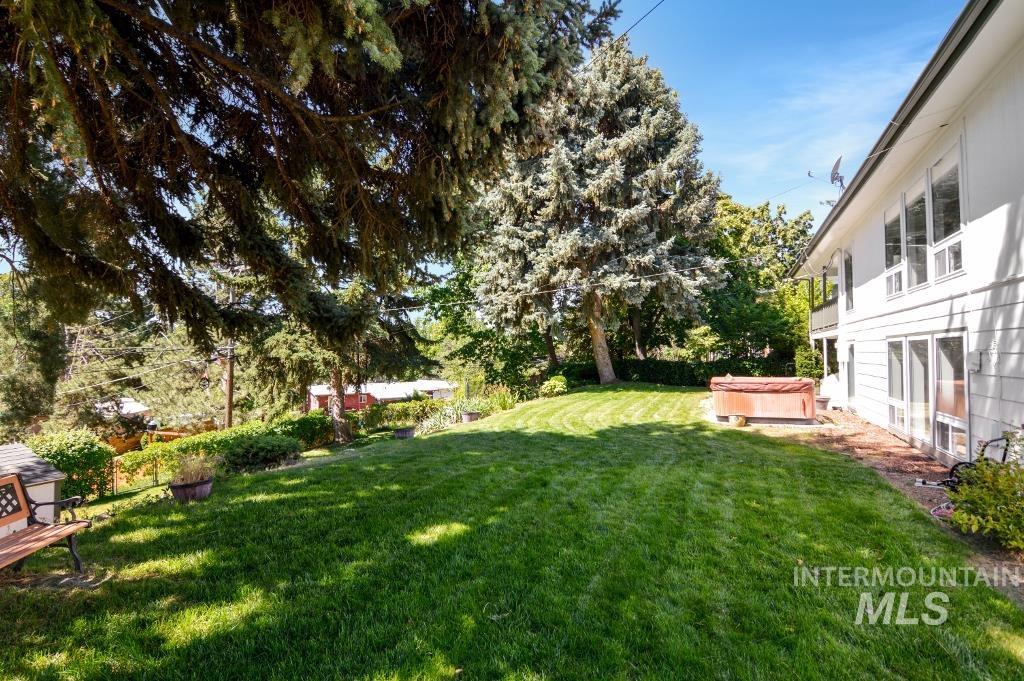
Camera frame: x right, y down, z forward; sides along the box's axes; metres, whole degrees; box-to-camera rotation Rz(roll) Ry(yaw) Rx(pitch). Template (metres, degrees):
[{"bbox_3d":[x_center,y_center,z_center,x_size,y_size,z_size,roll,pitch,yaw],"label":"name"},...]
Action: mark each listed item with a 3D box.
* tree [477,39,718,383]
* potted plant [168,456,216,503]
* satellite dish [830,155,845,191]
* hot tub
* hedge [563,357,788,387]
[{"bbox_3d":[3.850,-5.600,20.700,10.300,15.200,10.000,0,-1,26],"label":"tree"},{"bbox_3d":[-4.100,1.780,5.850,0.580,0.560,0.580,-1,-1,45],"label":"potted plant"},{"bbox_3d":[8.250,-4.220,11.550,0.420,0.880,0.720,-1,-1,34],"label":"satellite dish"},{"bbox_3d":[6.150,1.420,11.500,2.150,0.920,2.100,0,-1,23],"label":"hot tub"},{"bbox_3d":[6.750,1.470,20.500,10.000,1.200,1.000,0,-1,26],"label":"hedge"}]

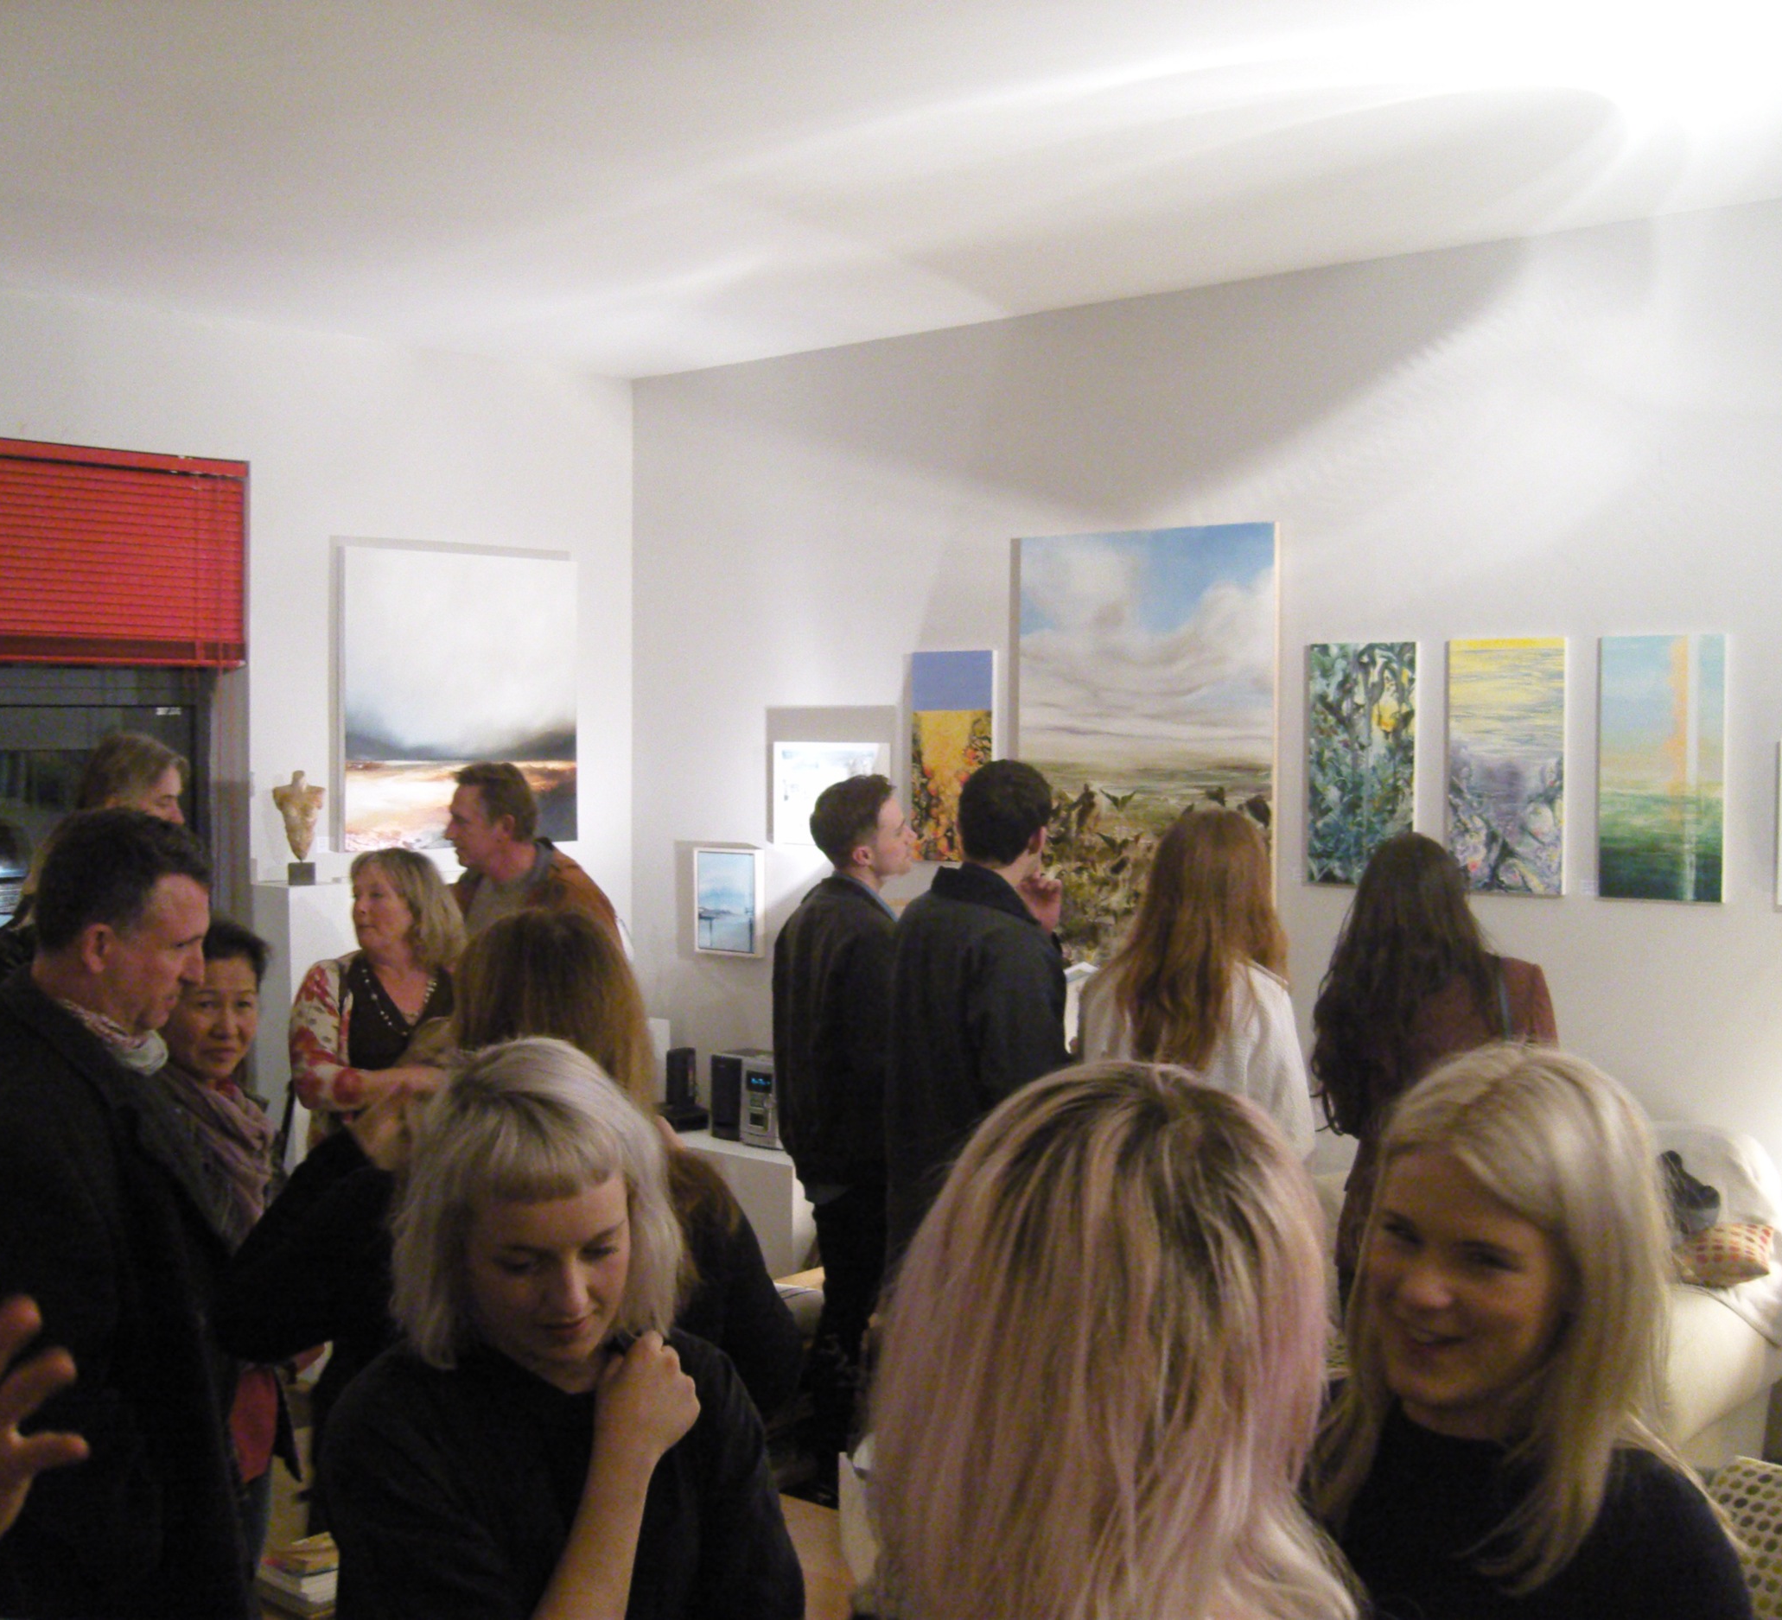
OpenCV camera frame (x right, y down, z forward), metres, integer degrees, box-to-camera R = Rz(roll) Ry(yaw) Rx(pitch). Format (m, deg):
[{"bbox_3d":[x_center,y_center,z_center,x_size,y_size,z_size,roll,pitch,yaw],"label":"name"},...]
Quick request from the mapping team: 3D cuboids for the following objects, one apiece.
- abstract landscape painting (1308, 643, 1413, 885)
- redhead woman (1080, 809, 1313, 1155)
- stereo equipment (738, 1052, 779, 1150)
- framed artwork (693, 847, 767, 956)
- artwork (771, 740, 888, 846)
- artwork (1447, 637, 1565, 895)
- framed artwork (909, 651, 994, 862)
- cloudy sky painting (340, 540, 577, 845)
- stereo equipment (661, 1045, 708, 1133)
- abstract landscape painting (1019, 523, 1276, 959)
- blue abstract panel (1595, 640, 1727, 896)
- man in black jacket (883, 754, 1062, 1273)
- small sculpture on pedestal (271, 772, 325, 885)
[{"bbox_3d":[1.169,-0.111,5.255,0.287,0.600,0.035,2,3,41],"label":"abstract landscape painting"},{"bbox_3d":[0.607,0.846,4.232,0.500,1.690,0.360,0,2,8],"label":"redhead woman"},{"bbox_3d":[-0.305,0.871,6.403,0.155,0.265,0.250,2,3,41],"label":"stereo equipment"},{"bbox_3d":[-0.508,0.291,6.735,0.270,0.330,0.045,2,3,41],"label":"framed artwork"},{"bbox_3d":[-0.181,-0.046,6.537,0.475,0.330,0.035,2,3,41],"label":"artwork"},{"bbox_3d":[1.476,-0.104,5.080,0.290,0.610,0.025,2,3,41],"label":"artwork"},{"bbox_3d":[0.185,-0.153,6.117,0.297,0.605,0.035,2,3,41],"label":"framed artwork"},{"bbox_3d":[-1.307,-0.334,6.492,0.040,0.888,0.880,2,3,41],"label":"cloudy sky painting"},{"bbox_3d":[-0.656,0.868,6.632,0.110,0.250,0.130,2,3,41],"label":"stereo equipment"},{"bbox_3d":[0.672,-0.154,5.689,0.830,1.200,0.035,2,3,41],"label":"abstract landscape painting"},{"bbox_3d":[1.734,-0.093,4.760,0.283,0.596,0.035,2,3,41],"label":"blue abstract panel"},{"bbox_3d":[0.182,0.788,4.530,0.460,1.780,0.350,1,3,30],"label":"man in black jacket"},{"bbox_3d":[-1.628,0.051,5.830,0.148,0.310,0.090,-1,2,-18],"label":"small sculpture on pedestal"}]

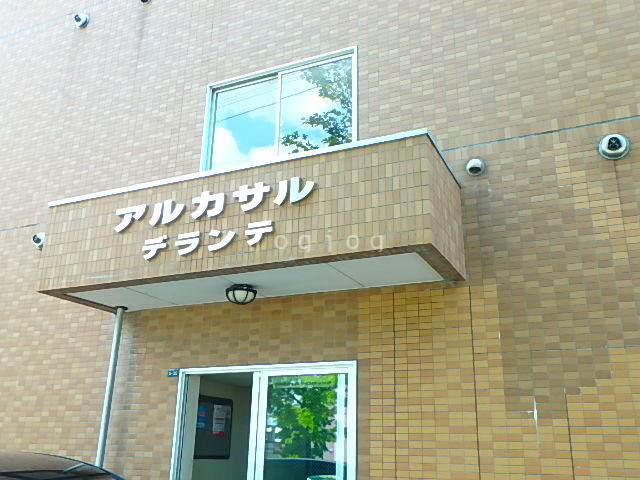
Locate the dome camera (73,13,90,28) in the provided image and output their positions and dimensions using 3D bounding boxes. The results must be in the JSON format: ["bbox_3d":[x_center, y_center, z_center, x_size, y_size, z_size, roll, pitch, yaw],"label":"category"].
[{"bbox_3d":[-2.953,-2.732,7.778,0.205,0.205,0.090,-8,-21,24],"label":"dome camera"}]

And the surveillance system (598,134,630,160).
[{"bbox_3d":[2.133,-0.696,4.562,0.205,0.205,0.085,-8,-21,24],"label":"surveillance system"}]

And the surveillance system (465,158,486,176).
[{"bbox_3d":[1.228,-0.588,4.979,0.152,0.152,0.066,-8,-21,24],"label":"surveillance system"}]

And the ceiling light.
[{"bbox_3d":[-0.634,0.448,5.057,0.250,0.143,0.250,1,-19,0],"label":"ceiling light"}]

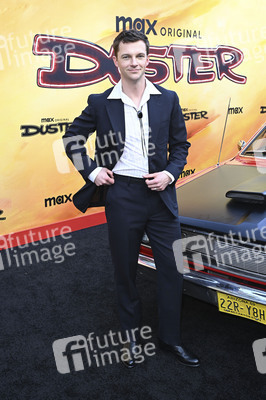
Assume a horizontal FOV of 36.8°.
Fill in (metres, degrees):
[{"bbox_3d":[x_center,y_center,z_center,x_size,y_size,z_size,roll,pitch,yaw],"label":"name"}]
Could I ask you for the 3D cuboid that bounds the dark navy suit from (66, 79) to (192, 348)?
[{"bbox_3d":[-0.032,0.145,2.233,0.660,1.510,0.330,-4,16,-12],"label":"dark navy suit"}]

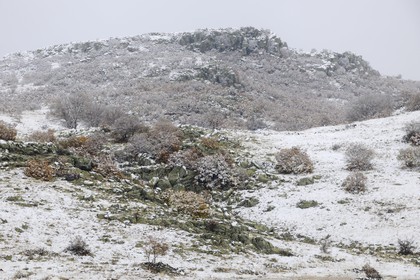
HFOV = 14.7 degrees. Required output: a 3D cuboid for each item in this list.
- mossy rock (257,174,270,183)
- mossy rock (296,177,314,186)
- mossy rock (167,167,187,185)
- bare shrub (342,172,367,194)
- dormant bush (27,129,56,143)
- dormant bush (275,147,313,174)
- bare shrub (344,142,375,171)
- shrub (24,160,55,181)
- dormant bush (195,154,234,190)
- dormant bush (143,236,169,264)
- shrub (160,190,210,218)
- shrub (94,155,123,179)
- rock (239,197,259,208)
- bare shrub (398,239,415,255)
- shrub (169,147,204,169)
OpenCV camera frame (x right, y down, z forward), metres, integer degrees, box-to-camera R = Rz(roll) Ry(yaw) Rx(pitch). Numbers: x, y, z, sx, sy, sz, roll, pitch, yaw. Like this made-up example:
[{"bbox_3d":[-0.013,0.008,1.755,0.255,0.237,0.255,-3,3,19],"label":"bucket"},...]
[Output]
[{"bbox_3d":[2.920,2.102,89.152,0.740,0.401,0.555,0,-2,0],"label":"mossy rock"},{"bbox_3d":[5.108,2.220,87.356,0.932,0.491,0.699,0,-2,0],"label":"mossy rock"},{"bbox_3d":[-1.969,2.087,96.000,1.140,1.037,0.912,0,-1,0],"label":"mossy rock"},{"bbox_3d":[8.494,2.557,96.000,1.368,1.267,1.204,0,-1,0],"label":"bare shrub"},{"bbox_3d":[-12.381,-0.331,120.000,2.138,1.008,1.882,0,-1,0],"label":"dormant bush"},{"bbox_3d":[4.779,1.173,93.473,2.097,1.545,1.887,0,-2,0],"label":"dormant bush"},{"bbox_3d":[8.738,0.964,95.457,1.693,1.580,1.523,0,-2,0],"label":"bare shrub"},{"bbox_3d":[-9.434,1.688,90.367,1.602,1.068,1.442,0,-2,0],"label":"shrub"},{"bbox_3d":[0.265,1.910,96.000,2.281,2.074,2.007,0,-1,0],"label":"dormant bush"},{"bbox_3d":[-2.269,4.559,68.000,1.050,1.061,0.924,0,-1,0],"label":"dormant bush"},{"bbox_3d":[-1.290,3.344,86.000,2.554,1.548,2.247,0,-1,0],"label":"shrub"},{"bbox_3d":[-6.277,1.639,101.000,1.680,1.455,1.478,0,-1,0],"label":"shrub"},{"bbox_3d":[1.850,3.003,78.461,0.930,0.529,0.697,0,-2,0],"label":"rock"},{"bbox_3d":[7.779,4.216,64.655,0.613,0.613,0.552,0,-2,0],"label":"bare shrub"},{"bbox_3d":[-1.545,1.104,103.000,2.080,1.496,1.830,0,-1,0],"label":"shrub"}]

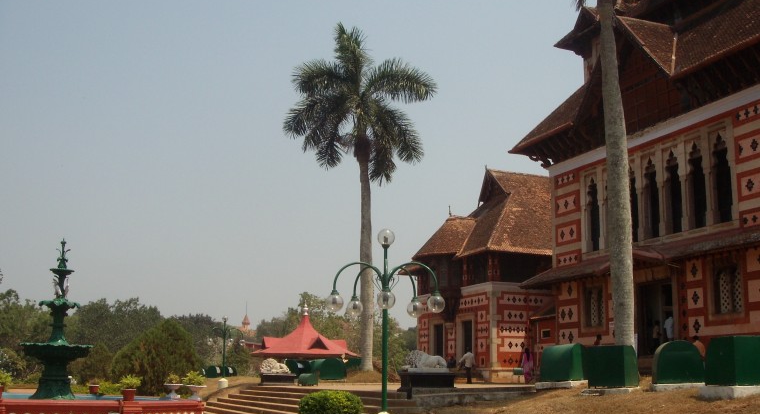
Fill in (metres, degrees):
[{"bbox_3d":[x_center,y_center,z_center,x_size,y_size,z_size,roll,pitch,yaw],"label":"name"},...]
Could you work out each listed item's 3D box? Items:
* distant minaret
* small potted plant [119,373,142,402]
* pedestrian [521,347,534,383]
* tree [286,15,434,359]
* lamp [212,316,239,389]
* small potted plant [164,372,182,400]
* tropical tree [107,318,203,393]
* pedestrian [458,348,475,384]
[{"bbox_3d":[-32.364,26.334,200.753,2.400,7.652,2.400,0,-11,0],"label":"distant minaret"},{"bbox_3d":[-6.300,4.569,21.066,0.600,0.666,0.580,0,-11,0],"label":"small potted plant"},{"bbox_3d":[6.640,7.136,37.558,0.620,1.601,0.420,-1,-11,5],"label":"pedestrian"},{"bbox_3d":[-0.952,-0.969,45.406,7.800,19.366,7.800,0,-11,0],"label":"tree"},{"bbox_3d":[-9.278,8.806,50.428,2.150,4.348,2.150,0,-11,0],"label":"lamp"},{"bbox_3d":[-6.406,5.559,25.882,0.610,0.834,0.600,0,-11,0],"label":"small potted plant"},{"bbox_3d":[-11.681,7.889,43.408,4.600,4.147,4.600,0,-11,0],"label":"tropical tree"},{"bbox_3d":[4.040,7.415,38.966,0.680,1.684,0.420,2,-11,-8],"label":"pedestrian"}]

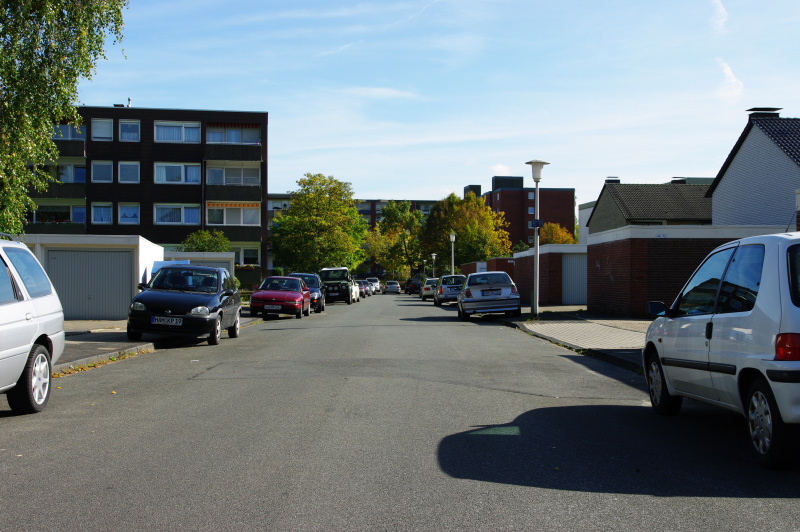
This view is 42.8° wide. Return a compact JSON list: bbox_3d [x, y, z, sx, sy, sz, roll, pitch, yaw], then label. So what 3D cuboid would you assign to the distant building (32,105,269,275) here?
[{"bbox_3d":[-18.400,-4.150,73.400,17.000,12.600,11.000,0,-1,-11],"label":"distant building"}]

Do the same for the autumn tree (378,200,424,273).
[{"bbox_3d":[0.200,-2.700,135.000,6.200,12.000,6.200,0,-1,0],"label":"autumn tree"}]

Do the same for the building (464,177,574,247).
[{"bbox_3d":[24.200,-6.100,207.000,15.000,22.300,31.000,0,-1,-6],"label":"building"}]

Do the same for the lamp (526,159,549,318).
[{"bbox_3d":[3.870,-0.763,28.800,0.680,4.460,0.680,0,-1,0],"label":"lamp"}]

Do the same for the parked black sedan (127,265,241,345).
[{"bbox_3d":[-3.900,0.645,18.800,1.620,1.420,3.730,0,-1,-1],"label":"parked black sedan"}]

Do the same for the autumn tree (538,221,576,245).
[{"bbox_3d":[13.800,-0.650,90.000,4.400,6.300,4.400,0,-1,0],"label":"autumn tree"}]

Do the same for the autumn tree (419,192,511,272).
[{"bbox_3d":[7.700,-2.900,122.000,11.000,11.800,11.000,0,-1,0],"label":"autumn tree"}]

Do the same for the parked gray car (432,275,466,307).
[{"bbox_3d":[2.720,1.223,52.500,1.720,1.510,4.250,0,-1,0],"label":"parked gray car"}]

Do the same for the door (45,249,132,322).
[{"bbox_3d":[-8.820,0.540,29.000,2.370,2.000,0.100,0,-1,-11],"label":"door"}]

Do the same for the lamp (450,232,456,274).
[{"bbox_3d":[3.540,0.010,68.000,0.680,4.460,0.680,0,-1,0],"label":"lamp"}]

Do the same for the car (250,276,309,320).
[{"bbox_3d":[-3.870,1.010,33.600,1.680,1.340,4.250,0,-1,-1],"label":"car"}]

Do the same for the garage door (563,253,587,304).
[{"bbox_3d":[9.020,0.653,49.000,2.450,2.430,0.100,0,-1,0],"label":"garage door"}]

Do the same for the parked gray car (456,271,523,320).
[{"bbox_3d":[2.540,0.845,30.150,1.760,1.410,4.260,0,-1,1],"label":"parked gray car"}]

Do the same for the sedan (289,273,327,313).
[{"bbox_3d":[-3.790,1.020,39.200,1.730,1.480,4.450,0,-1,-1],"label":"sedan"}]

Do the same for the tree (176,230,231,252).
[{"bbox_3d":[-11.350,0.000,59.000,3.300,4.100,3.300,0,-1,0],"label":"tree"}]

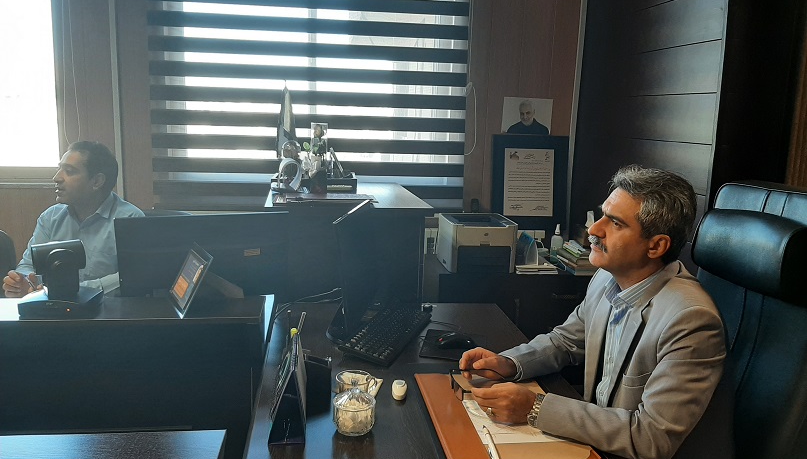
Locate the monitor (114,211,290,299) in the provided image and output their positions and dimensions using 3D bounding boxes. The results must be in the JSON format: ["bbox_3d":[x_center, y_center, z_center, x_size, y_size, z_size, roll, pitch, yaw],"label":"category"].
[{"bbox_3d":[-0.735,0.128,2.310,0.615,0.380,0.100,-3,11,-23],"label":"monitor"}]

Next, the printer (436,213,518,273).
[{"bbox_3d":[0.401,0.076,3.361,0.348,0.260,0.360,0,10,-9],"label":"printer"}]

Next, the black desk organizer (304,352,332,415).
[{"bbox_3d":[-0.213,0.372,1.477,0.085,0.095,0.080,0,10,-11],"label":"black desk organizer"}]

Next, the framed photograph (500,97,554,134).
[{"bbox_3d":[0.726,-0.668,3.549,0.294,0.208,0.015,0,3,-8],"label":"framed photograph"}]

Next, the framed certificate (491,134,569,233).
[{"bbox_3d":[0.755,-0.274,3.615,0.470,0.575,0.025,0,3,-8],"label":"framed certificate"}]

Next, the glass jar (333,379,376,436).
[{"bbox_3d":[-0.108,0.388,1.352,0.095,0.110,0.095,0,10,-8],"label":"glass jar"}]

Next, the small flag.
[{"bbox_3d":[-0.546,-0.495,2.829,0.100,0.350,0.070,0,10,-8],"label":"small flag"}]

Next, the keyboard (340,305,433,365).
[{"bbox_3d":[-0.043,0.327,1.904,0.165,0.035,0.450,5,11,18],"label":"keyboard"}]

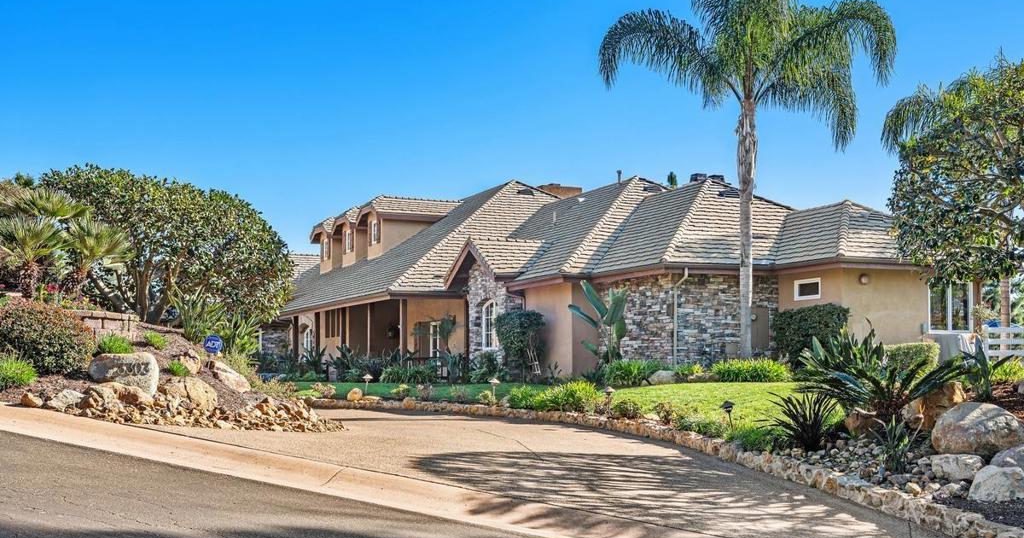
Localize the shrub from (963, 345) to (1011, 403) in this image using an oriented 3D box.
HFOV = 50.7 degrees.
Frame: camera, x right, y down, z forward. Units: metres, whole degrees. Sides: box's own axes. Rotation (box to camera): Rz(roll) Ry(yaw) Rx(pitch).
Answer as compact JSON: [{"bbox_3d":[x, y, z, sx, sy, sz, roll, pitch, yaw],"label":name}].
[{"bbox_3d":[5.929,1.318,13.500,0.620,0.720,0.600,-2,-5,23],"label":"shrub"}]

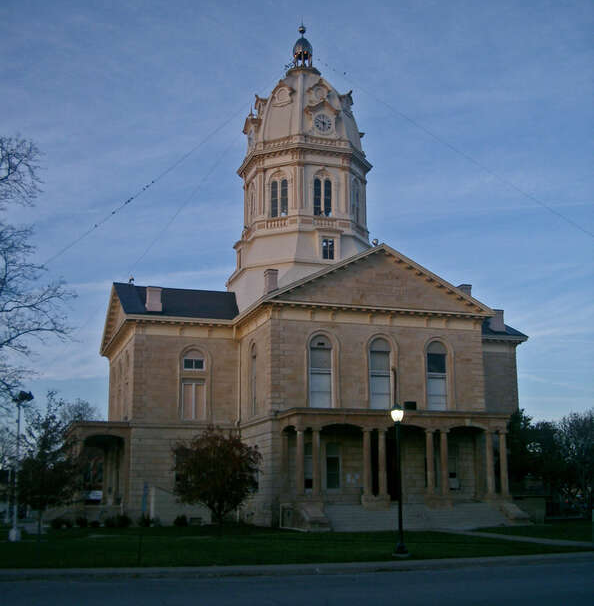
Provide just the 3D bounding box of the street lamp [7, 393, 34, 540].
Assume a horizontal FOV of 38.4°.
[{"bbox_3d":[-10.573,6.170,32.486,0.750,5.676,0.750,9,-16,-37],"label":"street lamp"}]

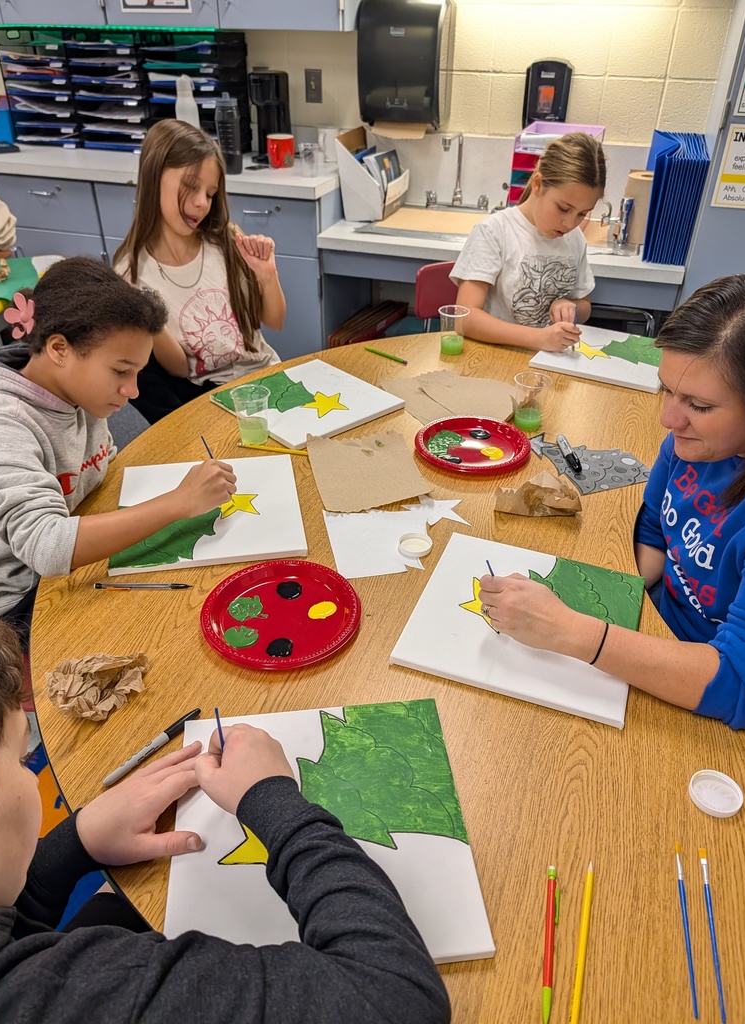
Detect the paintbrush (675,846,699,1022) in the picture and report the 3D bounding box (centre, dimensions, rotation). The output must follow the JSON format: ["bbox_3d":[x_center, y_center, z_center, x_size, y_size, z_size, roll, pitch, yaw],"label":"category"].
[{"bbox_3d":[0.305,0.399,0.692,0.006,0.006,0.167,8,36,11],"label":"paintbrush"}]

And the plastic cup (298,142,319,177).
[{"bbox_3d":[-0.231,-1.273,2.570,0.078,0.103,0.078,0,35,0],"label":"plastic cup"}]

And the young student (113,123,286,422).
[{"bbox_3d":[-0.399,-0.283,1.795,0.440,1.230,0.560,-7,36,-10],"label":"young student"}]

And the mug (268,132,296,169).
[{"bbox_3d":[-0.351,-1.376,2.712,0.101,0.105,0.133,8,36,11],"label":"mug"}]

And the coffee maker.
[{"bbox_3d":[-0.403,-1.561,2.802,0.116,0.304,0.250,5,35,7],"label":"coffee maker"}]

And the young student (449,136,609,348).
[{"bbox_3d":[0.451,-0.418,2.013,0.420,1.120,0.540,-22,41,-28],"label":"young student"}]

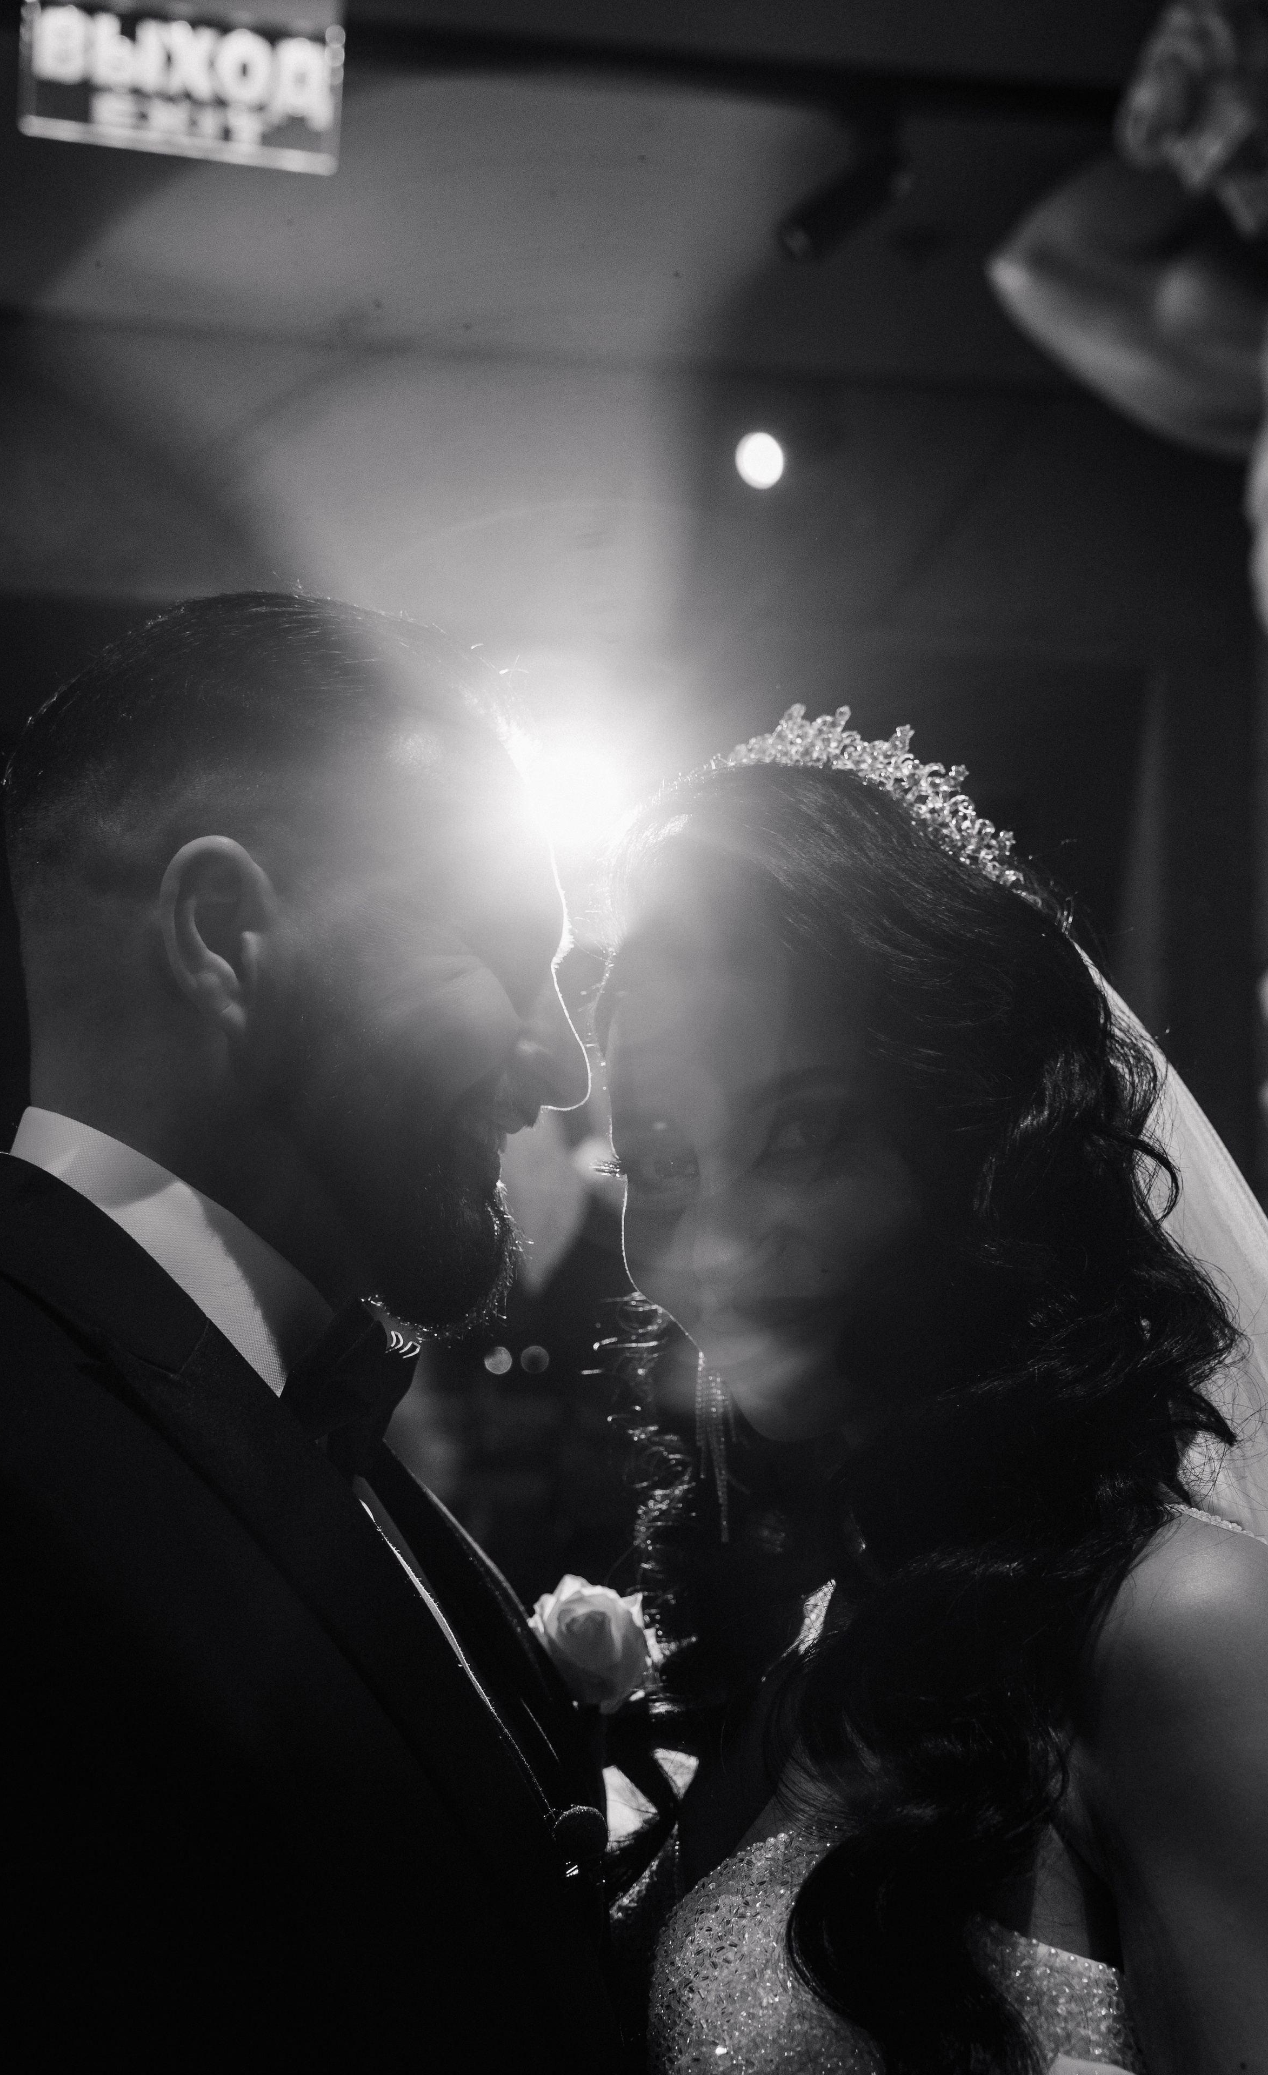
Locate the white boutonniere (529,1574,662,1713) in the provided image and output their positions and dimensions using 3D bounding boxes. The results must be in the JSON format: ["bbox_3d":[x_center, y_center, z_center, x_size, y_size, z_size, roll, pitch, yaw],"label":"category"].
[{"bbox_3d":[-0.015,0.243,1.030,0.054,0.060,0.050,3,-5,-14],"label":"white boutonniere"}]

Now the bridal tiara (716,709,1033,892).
[{"bbox_3d":[0.093,-0.091,1.040,0.145,0.080,0.070,-9,5,32],"label":"bridal tiara"}]

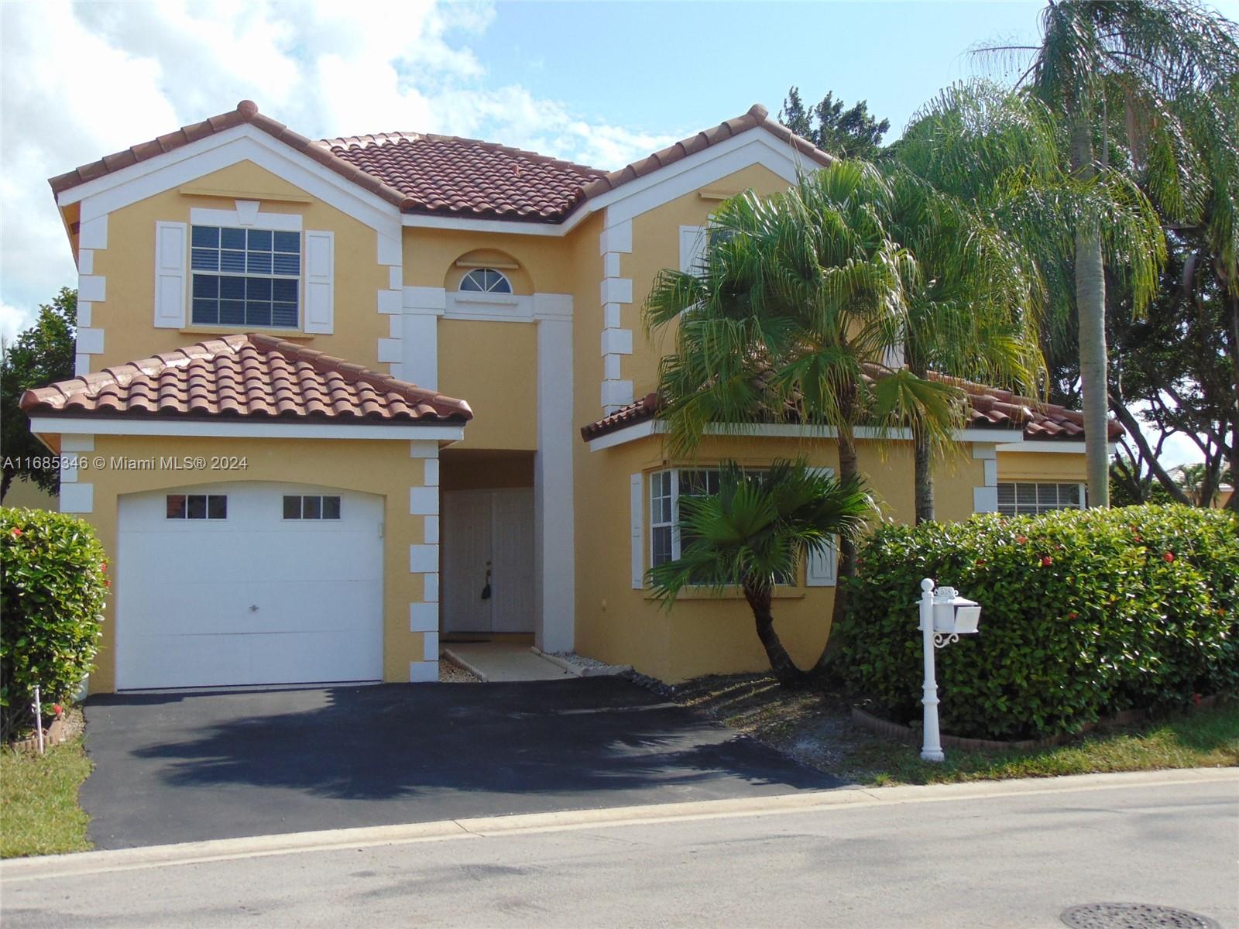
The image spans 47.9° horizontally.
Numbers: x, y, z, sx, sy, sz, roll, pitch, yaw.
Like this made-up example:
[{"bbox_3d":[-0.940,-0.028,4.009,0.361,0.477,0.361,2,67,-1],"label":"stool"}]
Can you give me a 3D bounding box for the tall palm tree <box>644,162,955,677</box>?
[{"bbox_3d":[1.829,-0.444,14.119,3.050,5.260,2.800,0,-4,0],"label":"tall palm tree"}]

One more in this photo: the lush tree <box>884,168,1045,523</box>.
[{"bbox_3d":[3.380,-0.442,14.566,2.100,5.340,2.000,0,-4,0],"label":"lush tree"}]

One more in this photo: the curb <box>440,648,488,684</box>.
[{"bbox_3d":[-1.860,2.415,16.709,0.140,0.200,2.500,1,-4,-18],"label":"curb"}]

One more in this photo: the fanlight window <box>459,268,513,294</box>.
[{"bbox_3d":[-1.799,-2.479,18.868,0.740,0.370,0.100,1,-4,-18],"label":"fanlight window"}]

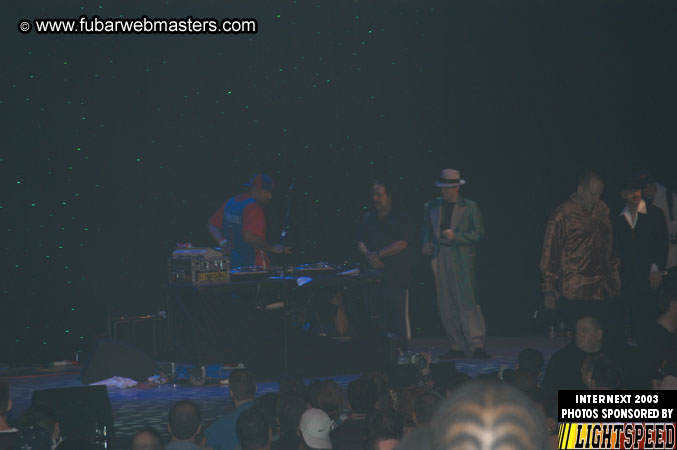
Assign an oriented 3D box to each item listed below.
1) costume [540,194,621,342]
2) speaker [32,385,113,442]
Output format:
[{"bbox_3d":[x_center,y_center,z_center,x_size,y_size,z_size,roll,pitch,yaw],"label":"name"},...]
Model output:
[{"bbox_3d":[2.080,0.460,20.800,0.680,1.450,0.420,0,0,-22],"label":"costume"},{"bbox_3d":[-1.760,1.255,15.800,0.540,0.400,0.440,0,0,-18],"label":"speaker"}]

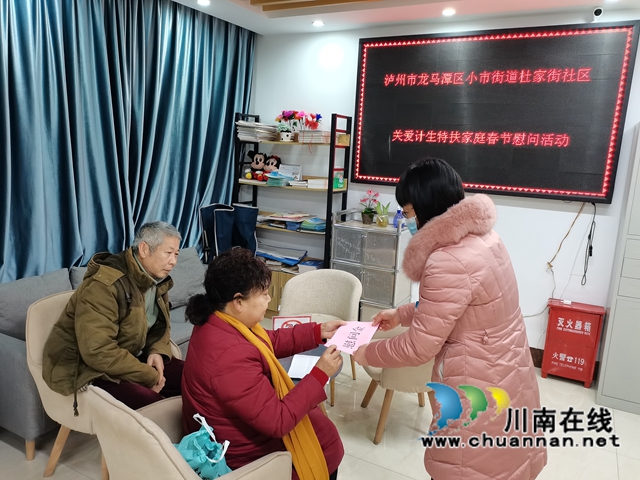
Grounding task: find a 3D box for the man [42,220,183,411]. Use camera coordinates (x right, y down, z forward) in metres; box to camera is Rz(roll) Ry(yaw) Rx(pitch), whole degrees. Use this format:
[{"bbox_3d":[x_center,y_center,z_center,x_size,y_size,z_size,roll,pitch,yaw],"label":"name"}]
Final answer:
[{"bbox_3d":[-0.872,0.522,2.207,0.720,1.240,0.570,8,13,25],"label":"man"}]

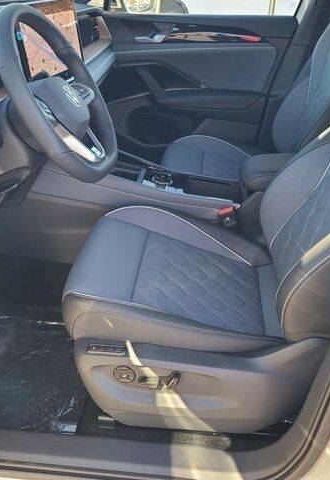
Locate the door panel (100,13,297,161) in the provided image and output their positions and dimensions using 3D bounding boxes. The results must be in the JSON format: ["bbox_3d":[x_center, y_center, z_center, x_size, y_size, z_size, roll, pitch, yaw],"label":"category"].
[{"bbox_3d":[0.071,-0.615,1.924,0.880,0.580,0.130,3,31,5],"label":"door panel"}]

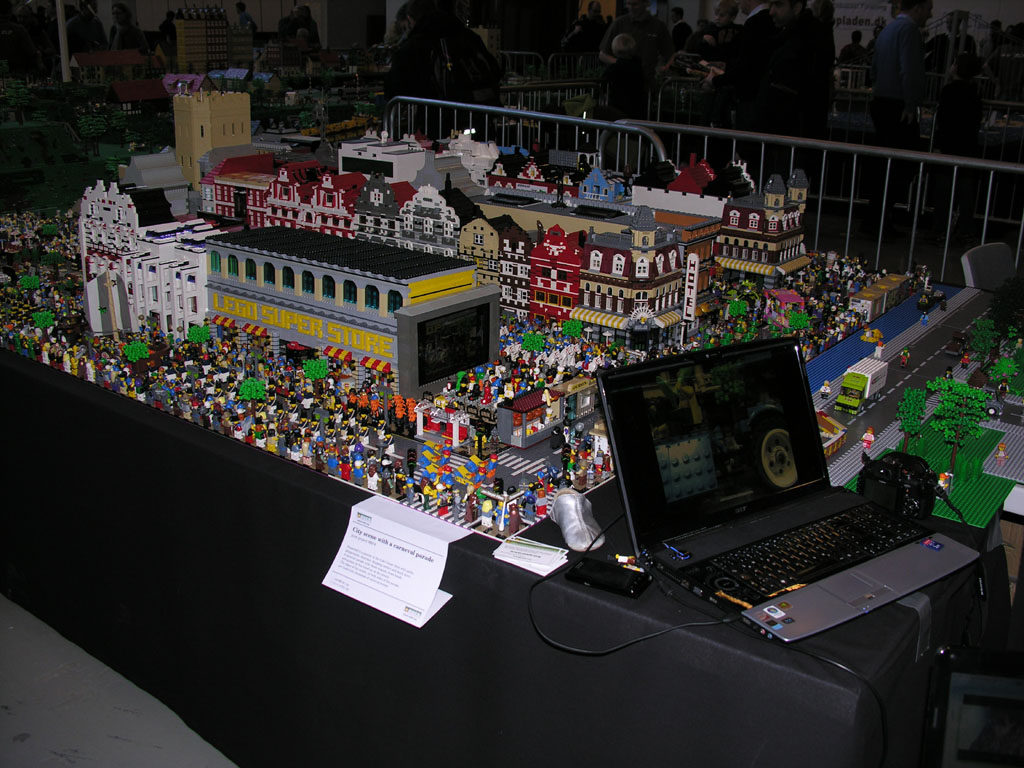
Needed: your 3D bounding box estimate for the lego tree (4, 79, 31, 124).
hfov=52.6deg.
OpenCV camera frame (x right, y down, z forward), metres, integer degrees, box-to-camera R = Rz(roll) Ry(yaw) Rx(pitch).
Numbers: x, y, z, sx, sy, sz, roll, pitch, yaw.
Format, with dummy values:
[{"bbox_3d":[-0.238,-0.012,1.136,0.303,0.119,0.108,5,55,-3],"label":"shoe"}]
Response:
[{"bbox_3d":[-3.154,-1.799,6.611,0.170,0.290,0.170,-8,21,-24],"label":"lego tree"}]

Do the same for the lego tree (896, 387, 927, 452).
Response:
[{"bbox_3d":[0.764,0.075,1.993,0.062,0.147,0.062,9,21,21],"label":"lego tree"}]

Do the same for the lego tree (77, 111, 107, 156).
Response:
[{"bbox_3d":[-2.071,-1.226,5.100,0.140,0.212,0.140,15,24,37],"label":"lego tree"}]

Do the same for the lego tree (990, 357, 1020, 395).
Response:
[{"bbox_3d":[1.109,-0.022,2.313,0.068,0.082,0.068,14,23,35],"label":"lego tree"}]

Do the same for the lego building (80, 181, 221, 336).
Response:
[{"bbox_3d":[-0.896,-0.341,2.750,0.549,0.383,0.220,15,24,37],"label":"lego building"}]

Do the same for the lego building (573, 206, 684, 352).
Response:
[{"bbox_3d":[0.308,-0.288,2.638,0.217,0.362,0.189,15,24,37],"label":"lego building"}]

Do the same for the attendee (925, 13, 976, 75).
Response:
[{"bbox_3d":[4.075,-2.644,9.849,0.520,1.750,0.300,8,21,21],"label":"attendee"}]

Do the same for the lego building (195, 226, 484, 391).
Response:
[{"bbox_3d":[-0.416,-0.176,2.437,0.701,0.276,0.207,15,24,37],"label":"lego building"}]

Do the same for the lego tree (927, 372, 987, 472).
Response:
[{"bbox_3d":[0.822,0.086,1.899,0.110,0.192,0.110,10,21,24],"label":"lego tree"}]

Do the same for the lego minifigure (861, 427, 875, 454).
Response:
[{"bbox_3d":[0.672,0.105,1.950,0.025,0.043,0.018,12,22,30],"label":"lego minifigure"}]

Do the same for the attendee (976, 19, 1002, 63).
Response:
[{"bbox_3d":[9.028,-6.042,19.778,0.500,1.720,0.350,13,23,33],"label":"attendee"}]

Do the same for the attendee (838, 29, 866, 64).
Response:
[{"bbox_3d":[5.305,-4.758,16.330,0.460,1.620,0.280,7,20,16],"label":"attendee"}]

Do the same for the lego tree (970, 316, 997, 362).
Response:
[{"bbox_3d":[1.190,-0.109,2.589,0.073,0.118,0.073,10,21,25],"label":"lego tree"}]

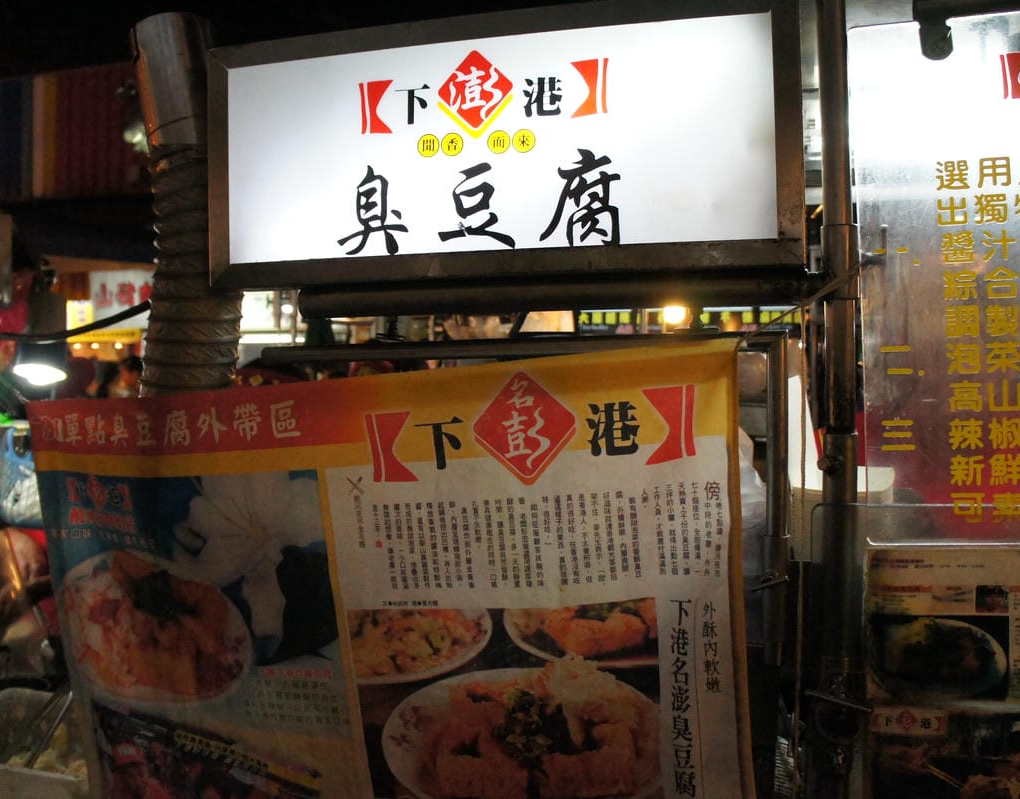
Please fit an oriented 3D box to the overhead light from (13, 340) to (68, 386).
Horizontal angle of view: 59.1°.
[{"bbox_3d":[-1.200,-0.092,2.300,0.125,0.100,0.125,5,-8,0],"label":"overhead light"}]

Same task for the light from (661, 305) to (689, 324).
[{"bbox_3d":[0.828,-0.430,4.500,0.120,0.120,0.120,1,-2,0],"label":"light"}]

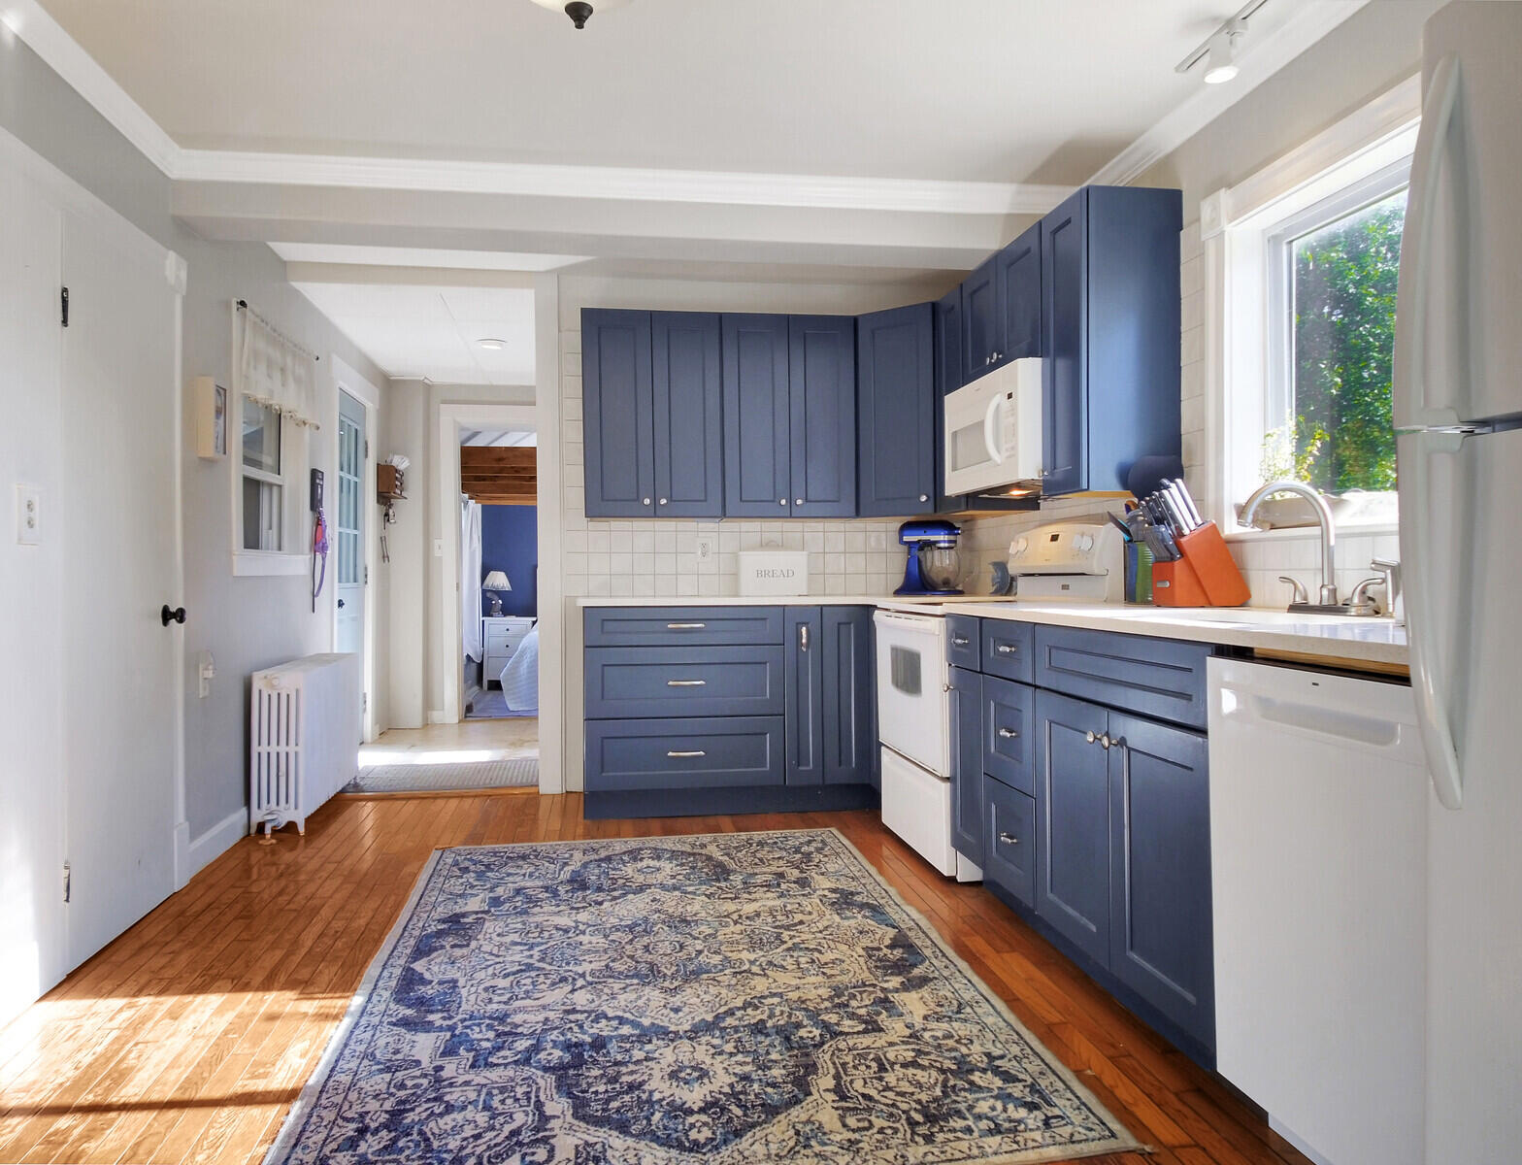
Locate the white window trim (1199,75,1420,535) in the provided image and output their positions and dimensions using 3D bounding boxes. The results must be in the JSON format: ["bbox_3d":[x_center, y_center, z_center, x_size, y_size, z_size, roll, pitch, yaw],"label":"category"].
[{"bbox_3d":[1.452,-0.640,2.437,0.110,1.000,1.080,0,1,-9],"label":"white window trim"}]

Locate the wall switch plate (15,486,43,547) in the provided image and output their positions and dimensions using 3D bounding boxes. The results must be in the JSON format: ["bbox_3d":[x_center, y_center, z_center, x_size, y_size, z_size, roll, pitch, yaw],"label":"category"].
[{"bbox_3d":[-1.770,-0.155,2.390,0.012,0.137,0.095,0,1,-9],"label":"wall switch plate"}]

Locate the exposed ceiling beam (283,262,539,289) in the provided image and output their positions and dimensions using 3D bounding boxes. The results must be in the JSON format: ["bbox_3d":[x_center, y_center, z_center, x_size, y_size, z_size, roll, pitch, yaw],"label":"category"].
[{"bbox_3d":[-1.603,-1.405,4.582,1.110,0.090,0.120,0,1,-9],"label":"exposed ceiling beam"}]

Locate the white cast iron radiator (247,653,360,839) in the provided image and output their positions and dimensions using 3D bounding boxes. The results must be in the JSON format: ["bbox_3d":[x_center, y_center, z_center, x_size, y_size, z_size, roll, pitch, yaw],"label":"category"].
[{"bbox_3d":[-1.972,0.674,4.327,0.193,0.636,0.900,0,1,-9],"label":"white cast iron radiator"}]

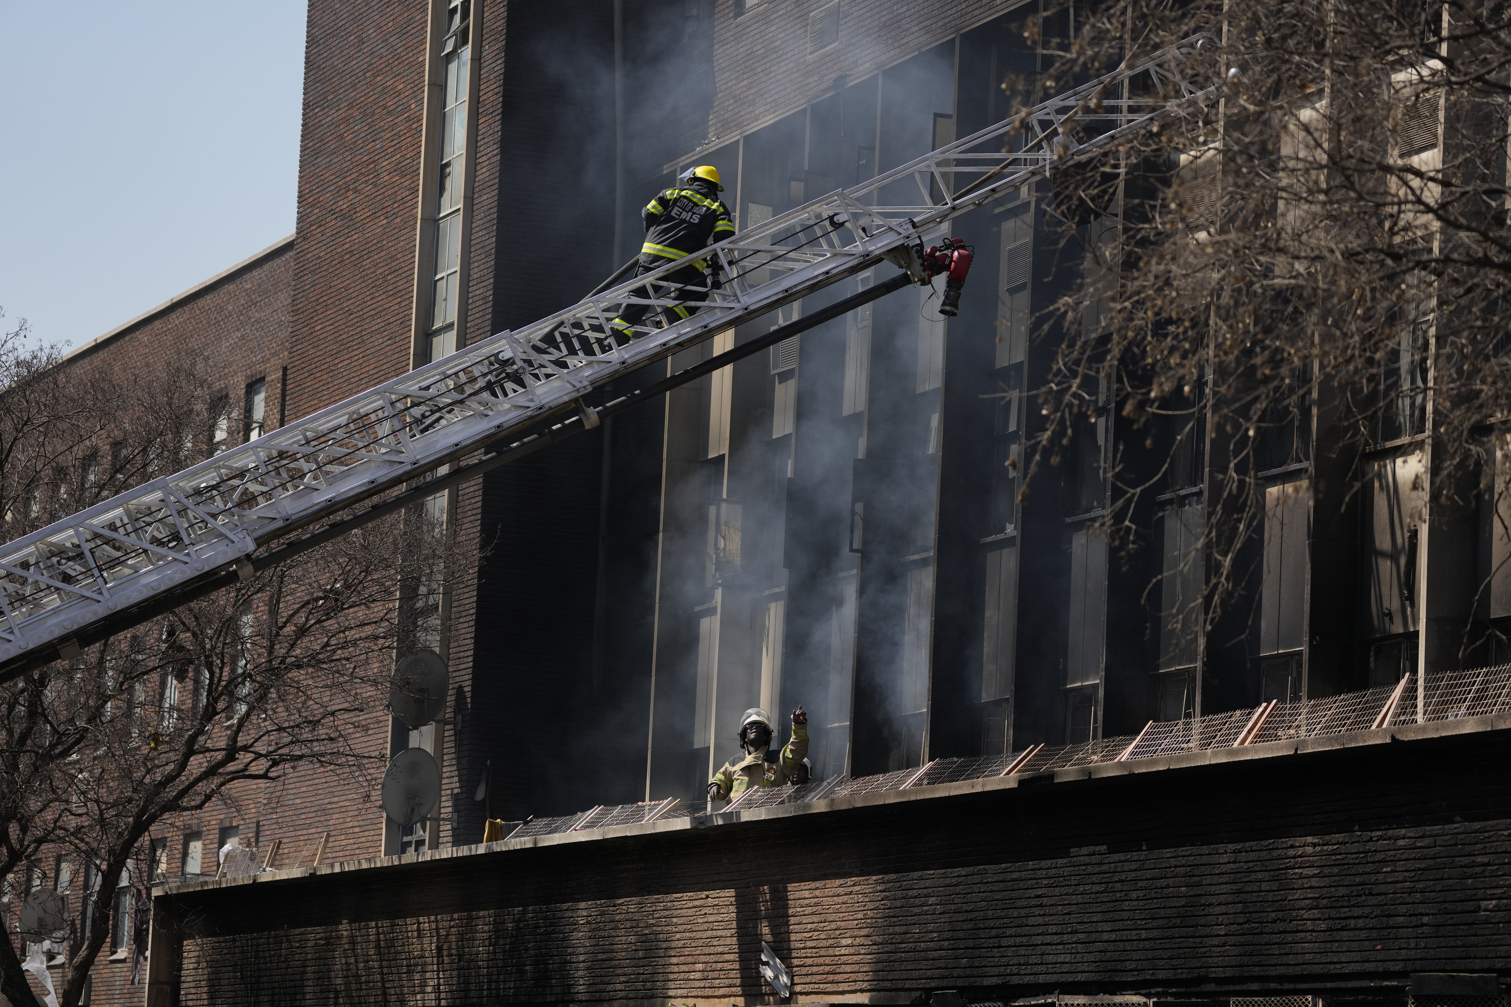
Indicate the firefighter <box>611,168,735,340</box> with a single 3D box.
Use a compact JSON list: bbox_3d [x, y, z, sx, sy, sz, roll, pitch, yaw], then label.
[{"bbox_3d":[-0.646,-1.917,40.500,0.920,1.420,0.650,2,-7,7],"label":"firefighter"}]

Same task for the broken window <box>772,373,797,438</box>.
[{"bbox_3d":[0.309,-1.010,53.909,0.070,0.680,0.680,5,-8,-20],"label":"broken window"}]

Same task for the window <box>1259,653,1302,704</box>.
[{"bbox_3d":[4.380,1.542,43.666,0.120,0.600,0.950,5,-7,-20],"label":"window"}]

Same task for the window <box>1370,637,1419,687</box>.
[{"bbox_3d":[4.935,1.351,40.647,0.080,0.650,0.850,5,-8,-20],"label":"window"}]

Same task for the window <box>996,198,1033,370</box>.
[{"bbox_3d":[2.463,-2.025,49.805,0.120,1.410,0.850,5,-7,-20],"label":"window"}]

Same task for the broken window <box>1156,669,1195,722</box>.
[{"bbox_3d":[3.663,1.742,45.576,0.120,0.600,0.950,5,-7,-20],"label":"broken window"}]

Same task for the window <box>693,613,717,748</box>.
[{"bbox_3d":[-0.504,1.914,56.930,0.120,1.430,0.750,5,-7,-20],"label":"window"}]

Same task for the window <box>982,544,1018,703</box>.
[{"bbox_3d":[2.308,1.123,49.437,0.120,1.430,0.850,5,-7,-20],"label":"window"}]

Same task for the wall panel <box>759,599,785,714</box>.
[{"bbox_3d":[0.218,1.627,53.488,0.060,1.300,0.720,5,-8,-20],"label":"wall panel"}]

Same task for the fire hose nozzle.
[{"bbox_3d":[1.546,-1.813,42.500,0.400,0.600,0.350,11,-12,-10],"label":"fire hose nozzle"}]

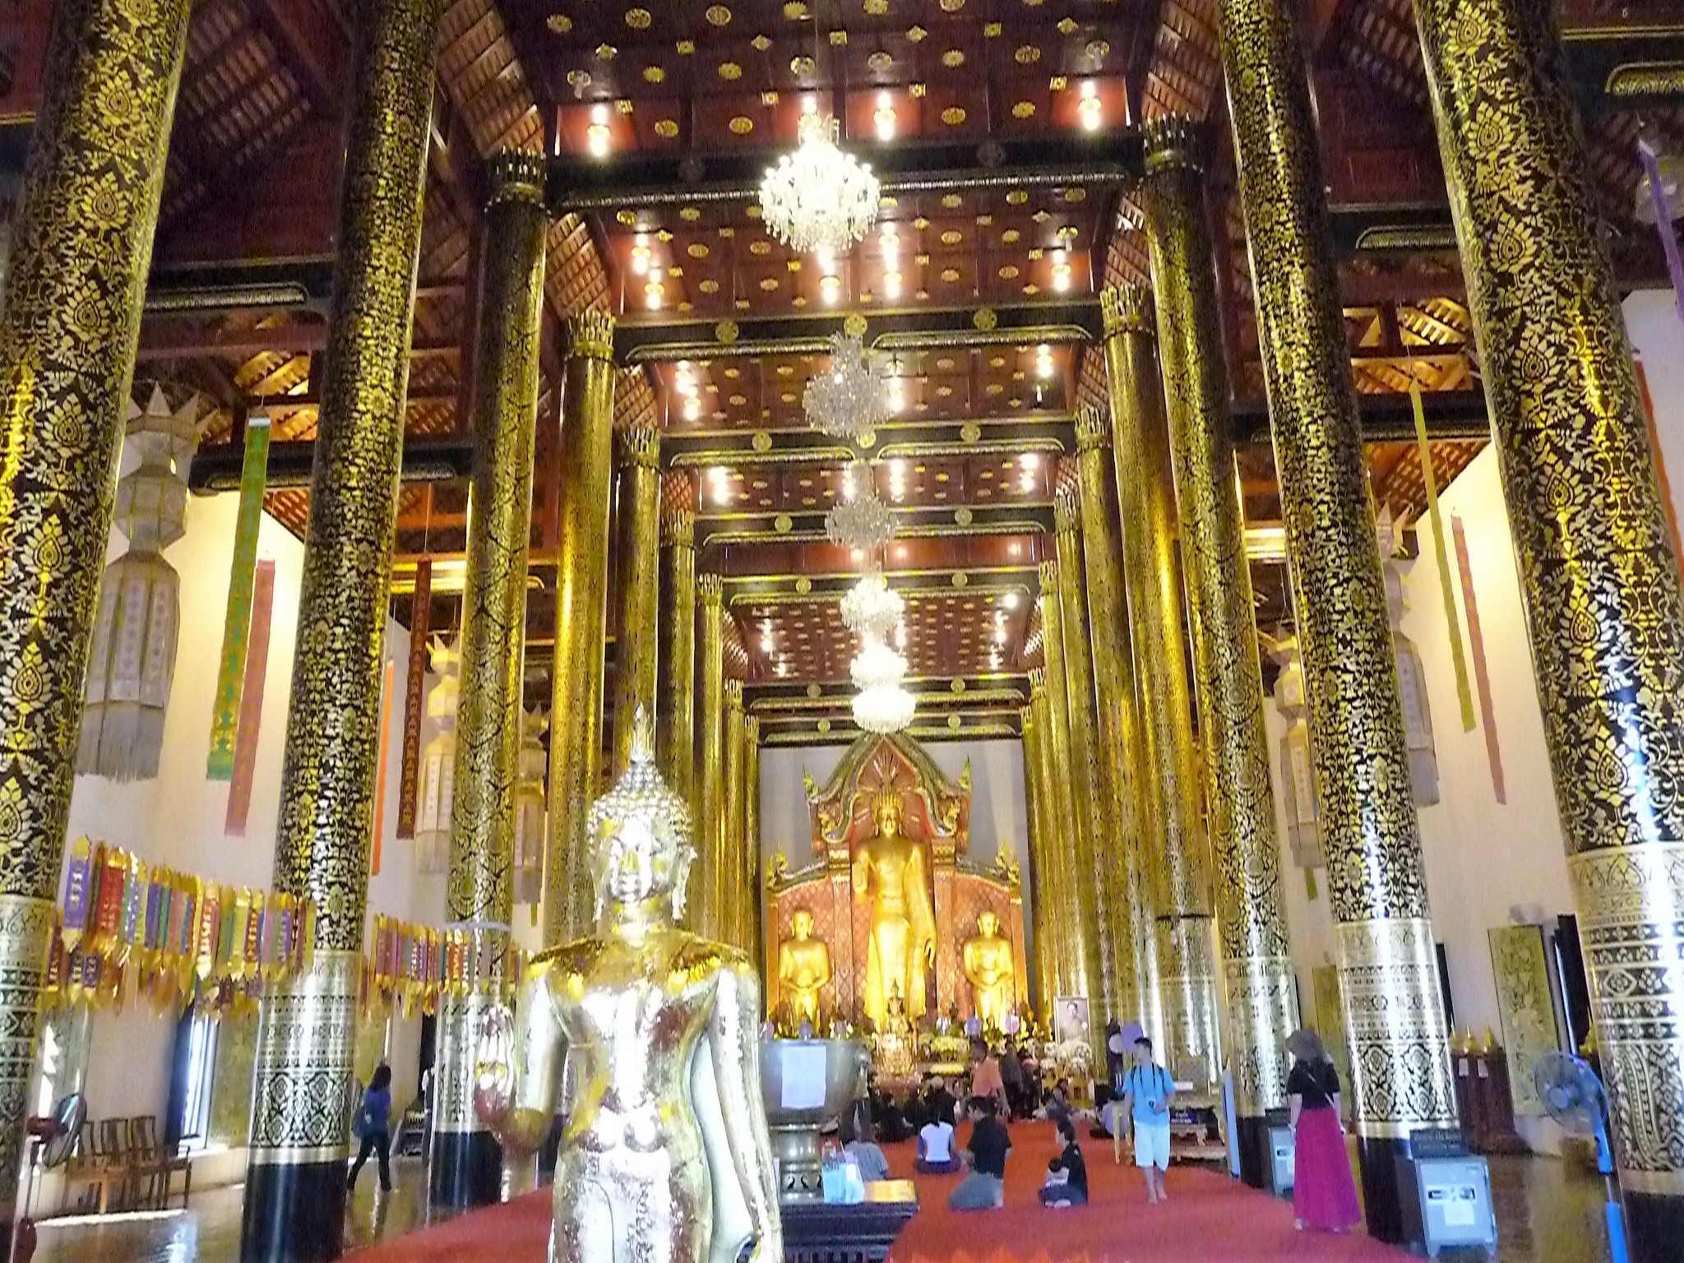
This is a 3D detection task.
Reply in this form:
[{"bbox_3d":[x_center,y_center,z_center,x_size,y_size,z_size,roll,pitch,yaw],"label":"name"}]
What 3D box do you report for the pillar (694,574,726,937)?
[{"bbox_3d":[-3.680,5.480,36.600,0.900,14.600,0.900,-2,-17,3],"label":"pillar"}]

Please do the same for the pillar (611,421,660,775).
[{"bbox_3d":[-4.171,2.646,27.305,0.860,14.470,0.860,-2,-17,3],"label":"pillar"}]

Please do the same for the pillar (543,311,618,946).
[{"bbox_3d":[-4.445,1.278,22.873,0.860,14.470,0.860,-2,-17,3],"label":"pillar"}]

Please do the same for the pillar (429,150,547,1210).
[{"bbox_3d":[-4.750,-0.080,18.600,0.900,14.600,0.900,-2,-17,3],"label":"pillar"}]

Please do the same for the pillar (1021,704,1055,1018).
[{"bbox_3d":[6.670,8.750,44.900,0.900,12.800,0.900,-2,-17,3],"label":"pillar"}]

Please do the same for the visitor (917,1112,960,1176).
[{"bbox_3d":[1.307,7.079,18.933,0.620,0.800,0.560,-3,-17,4],"label":"visitor"}]

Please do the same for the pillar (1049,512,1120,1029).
[{"bbox_3d":[5.820,3.659,31.322,0.860,14.470,0.860,-2,-17,3],"label":"pillar"}]

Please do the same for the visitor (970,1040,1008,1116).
[{"bbox_3d":[3.351,10.369,31.278,0.580,1.740,0.550,6,-19,-22],"label":"visitor"}]

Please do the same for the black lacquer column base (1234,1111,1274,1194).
[{"bbox_3d":[5.151,6.082,15.991,0.830,0.790,0.830,-2,-17,3],"label":"black lacquer column base"}]

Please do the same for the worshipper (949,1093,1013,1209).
[{"bbox_3d":[1.479,5.641,14.817,0.640,1.100,0.480,-17,-23,42],"label":"worshipper"}]

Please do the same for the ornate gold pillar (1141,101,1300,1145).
[{"bbox_3d":[4.999,-0.450,18.017,0.860,14.470,0.860,-2,-17,3],"label":"ornate gold pillar"}]

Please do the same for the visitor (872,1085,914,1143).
[{"bbox_3d":[0.941,9.146,25.737,0.700,0.900,0.680,-3,-17,6],"label":"visitor"}]

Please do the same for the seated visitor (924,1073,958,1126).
[{"bbox_3d":[1.993,9.766,28.017,0.620,1.020,0.620,-2,-17,3],"label":"seated visitor"}]

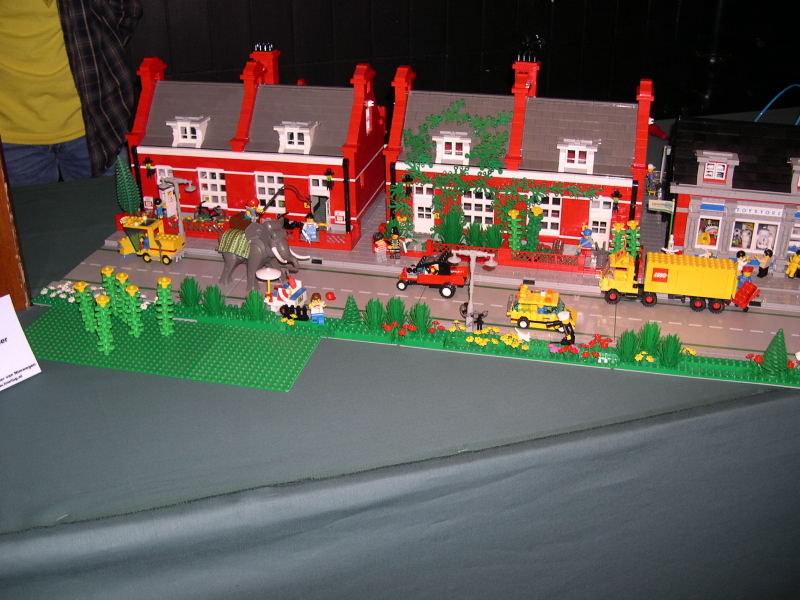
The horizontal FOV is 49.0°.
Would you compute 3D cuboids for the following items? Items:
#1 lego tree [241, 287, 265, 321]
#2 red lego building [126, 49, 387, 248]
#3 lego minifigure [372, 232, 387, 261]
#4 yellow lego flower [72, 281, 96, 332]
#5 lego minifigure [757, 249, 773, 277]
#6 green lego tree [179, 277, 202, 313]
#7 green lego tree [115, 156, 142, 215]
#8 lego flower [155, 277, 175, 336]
[{"bbox_3d":[-0.187,0.004,1.125,0.026,0.043,0.026,0,27,0],"label":"lego tree"},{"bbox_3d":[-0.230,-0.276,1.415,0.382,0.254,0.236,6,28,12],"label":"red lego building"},{"bbox_3d":[-0.027,-0.076,1.267,0.022,0.043,0.015,-5,27,-9],"label":"lego minifigure"},{"bbox_3d":[-0.390,0.009,1.098,0.023,0.071,0.023,6,28,11],"label":"yellow lego flower"},{"bbox_3d":[0.497,-0.051,1.194,0.018,0.040,0.022,16,32,30],"label":"lego minifigure"},{"bbox_3d":[-0.272,-0.009,1.147,0.027,0.046,0.027,6,28,11],"label":"green lego tree"},{"bbox_3d":[-0.427,-0.170,1.369,0.035,0.110,0.035,6,28,13],"label":"green lego tree"},{"bbox_3d":[-0.290,0.010,1.088,0.023,0.075,0.023,6,28,11],"label":"lego flower"}]

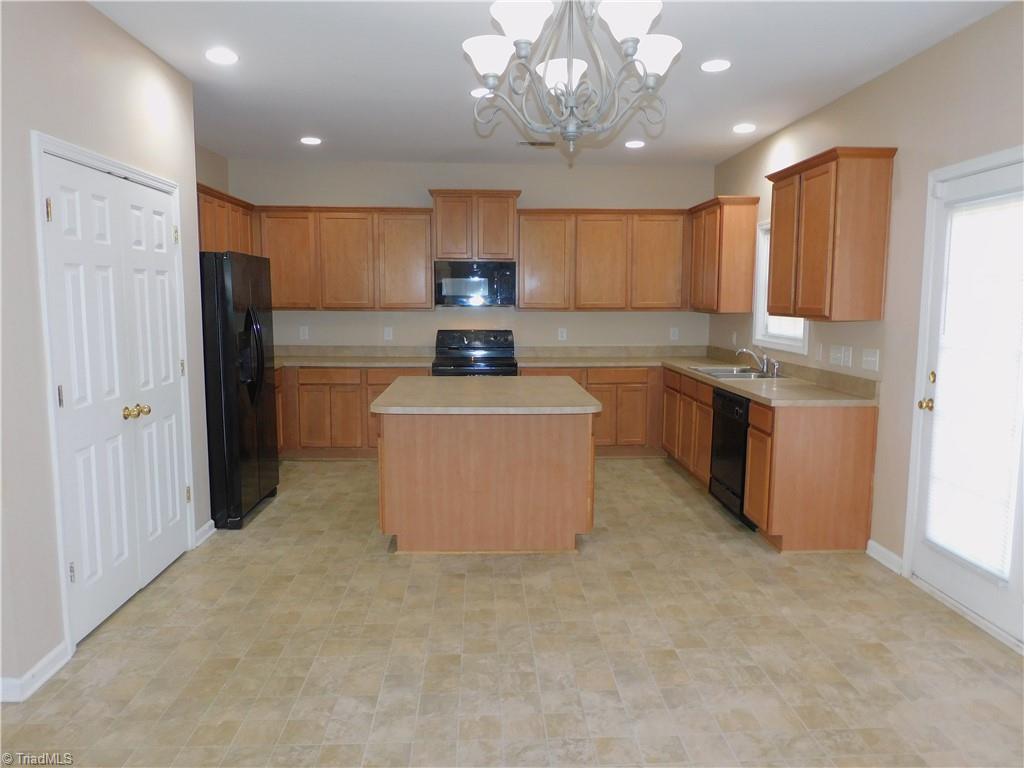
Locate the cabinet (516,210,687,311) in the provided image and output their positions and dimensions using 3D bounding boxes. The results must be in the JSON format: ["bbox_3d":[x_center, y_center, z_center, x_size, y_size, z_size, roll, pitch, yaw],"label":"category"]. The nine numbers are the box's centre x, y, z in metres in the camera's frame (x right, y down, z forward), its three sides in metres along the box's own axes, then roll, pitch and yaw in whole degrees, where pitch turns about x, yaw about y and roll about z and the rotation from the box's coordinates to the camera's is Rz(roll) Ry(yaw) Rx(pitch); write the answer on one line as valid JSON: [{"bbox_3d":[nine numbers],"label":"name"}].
[{"bbox_3d":[0.860,-1.169,6.812,1.652,0.948,0.325,0,7,-2],"label":"cabinet"}]

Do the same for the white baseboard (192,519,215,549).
[{"bbox_3d":[-1.919,0.913,4.418,0.018,0.084,0.354,0,7,-2],"label":"white baseboard"}]

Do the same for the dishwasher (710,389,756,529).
[{"bbox_3d":[1.750,0.485,4.825,0.597,0.866,0.605,0,7,-2],"label":"dishwasher"}]

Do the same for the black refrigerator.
[{"bbox_3d":[-2.144,0.007,4.910,0.789,1.766,0.870,0,7,-2],"label":"black refrigerator"}]

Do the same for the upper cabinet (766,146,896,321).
[{"bbox_3d":[1.925,-0.875,4.366,0.350,0.947,0.892,0,7,-3],"label":"upper cabinet"}]

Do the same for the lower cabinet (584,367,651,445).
[{"bbox_3d":[0.958,0.191,6.860,0.593,0.779,0.624,0,7,-3],"label":"lower cabinet"}]

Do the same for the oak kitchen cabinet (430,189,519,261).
[{"bbox_3d":[-0.346,-1.482,6.713,0.816,0.637,0.366,0,7,-3],"label":"oak kitchen cabinet"}]

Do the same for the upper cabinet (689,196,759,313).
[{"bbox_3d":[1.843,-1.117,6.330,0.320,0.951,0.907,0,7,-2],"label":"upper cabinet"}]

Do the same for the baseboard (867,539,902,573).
[{"bbox_3d":[2.112,0.975,4.026,0.019,0.081,0.361,0,7,-3],"label":"baseboard"}]

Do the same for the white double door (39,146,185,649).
[{"bbox_3d":[-1.910,0.024,3.510,0.044,2.049,1.180,0,7,-2],"label":"white double door"}]

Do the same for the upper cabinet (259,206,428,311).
[{"bbox_3d":[-1.529,-1.164,6.708,1.589,0.944,0.325,0,7,-2],"label":"upper cabinet"}]

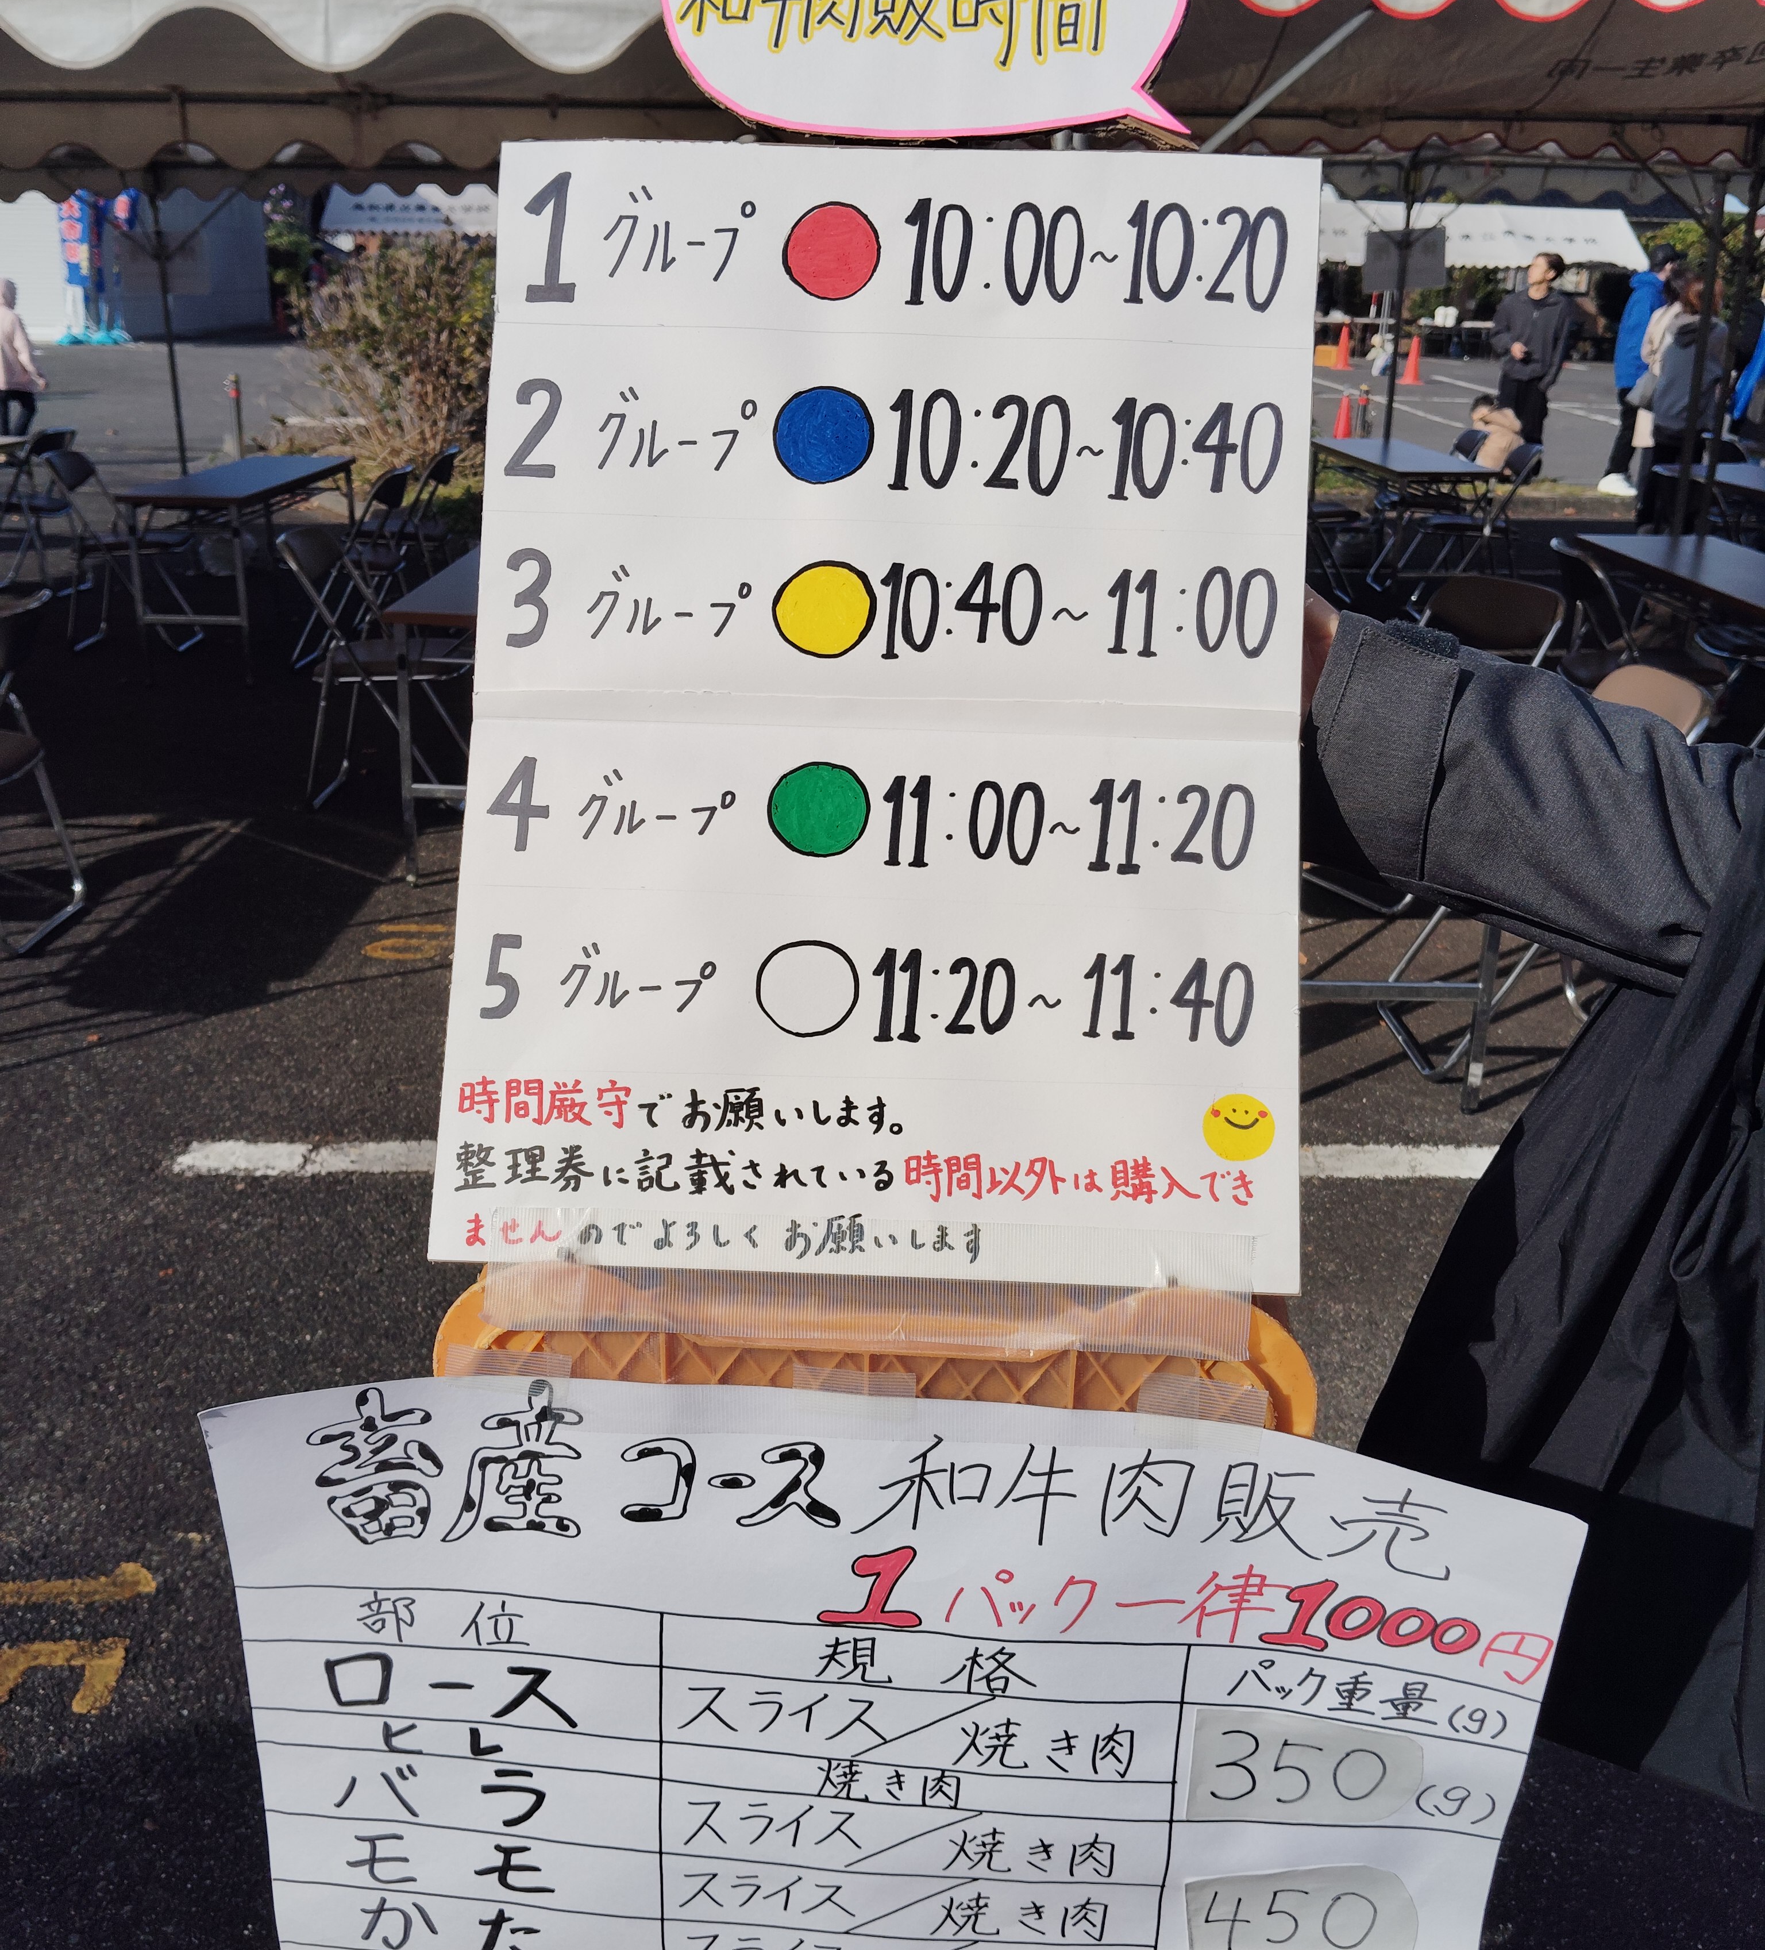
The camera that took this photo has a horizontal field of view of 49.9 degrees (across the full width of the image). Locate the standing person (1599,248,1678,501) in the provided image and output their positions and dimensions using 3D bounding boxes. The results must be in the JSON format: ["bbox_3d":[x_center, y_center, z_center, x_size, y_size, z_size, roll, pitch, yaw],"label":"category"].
[{"bbox_3d":[5.416,-4.301,13.526,0.500,1.720,0.500,5,20,11],"label":"standing person"}]

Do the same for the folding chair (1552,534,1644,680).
[{"bbox_3d":[2.219,-0.883,5.673,0.500,0.780,0.460,2,20,4],"label":"folding chair"}]

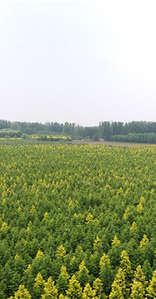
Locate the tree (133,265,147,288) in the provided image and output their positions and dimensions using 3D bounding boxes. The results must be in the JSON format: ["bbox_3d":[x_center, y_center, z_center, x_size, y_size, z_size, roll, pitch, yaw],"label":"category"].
[{"bbox_3d":[5.854,12.921,30.978,1.600,3.900,1.600,0,4,0],"label":"tree"}]

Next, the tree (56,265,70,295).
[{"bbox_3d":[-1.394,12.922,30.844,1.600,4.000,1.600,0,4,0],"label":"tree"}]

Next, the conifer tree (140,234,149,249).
[{"bbox_3d":[8.901,13.633,43.189,1.800,4.500,1.800,1,4,0],"label":"conifer tree"}]

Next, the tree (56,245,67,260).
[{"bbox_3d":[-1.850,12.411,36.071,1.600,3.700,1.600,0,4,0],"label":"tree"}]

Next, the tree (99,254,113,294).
[{"bbox_3d":[3.069,14.199,36.508,1.900,4.900,1.900,1,4,0],"label":"tree"}]

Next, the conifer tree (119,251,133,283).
[{"bbox_3d":[5.030,12.776,34.477,1.700,4.100,1.700,0,4,0],"label":"conifer tree"}]

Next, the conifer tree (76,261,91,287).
[{"bbox_3d":[0.562,14.100,34.506,1.800,4.500,1.800,1,4,0],"label":"conifer tree"}]

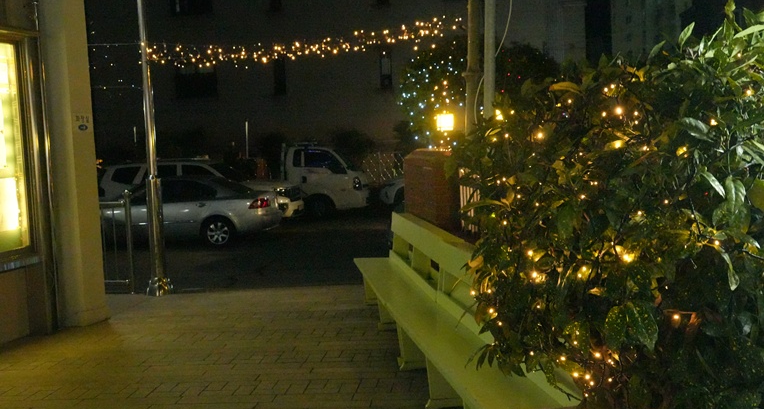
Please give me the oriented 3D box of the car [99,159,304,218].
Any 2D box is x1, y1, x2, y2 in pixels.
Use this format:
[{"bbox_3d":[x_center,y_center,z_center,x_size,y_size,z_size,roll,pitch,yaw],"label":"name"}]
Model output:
[{"bbox_3d":[-4.370,-0.121,20.600,4.650,1.780,1.870,-2,4,5],"label":"car"}]

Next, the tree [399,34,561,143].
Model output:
[{"bbox_3d":[1.487,-0.972,13.051,2.400,3.136,2.300,-2,5,7],"label":"tree"}]

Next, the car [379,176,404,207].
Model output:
[{"bbox_3d":[2.200,-0.610,26.000,4.500,1.500,1.800,-2,4,5],"label":"car"}]

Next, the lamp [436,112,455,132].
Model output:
[{"bbox_3d":[0.718,-0.928,9.600,0.210,0.250,0.210,-2,4,5],"label":"lamp"}]

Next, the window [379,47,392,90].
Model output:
[{"bbox_3d":[0.133,-4.518,28.295,0.436,1.385,0.150,-2,5,7],"label":"window"}]

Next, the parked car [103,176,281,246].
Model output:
[{"bbox_3d":[-4.761,0.160,18.910,4.850,1.470,1.840,-2,5,7],"label":"parked car"}]

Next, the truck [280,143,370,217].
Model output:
[{"bbox_3d":[-3.066,-0.643,24.756,5.100,1.990,1.740,-2,5,7],"label":"truck"}]

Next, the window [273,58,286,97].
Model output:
[{"bbox_3d":[-3.463,-4.318,28.744,0.467,1.307,0.150,-2,5,7],"label":"window"}]

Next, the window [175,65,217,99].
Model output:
[{"bbox_3d":[-6.570,-4.333,29.900,1.430,1.170,0.150,-2,4,5],"label":"window"}]

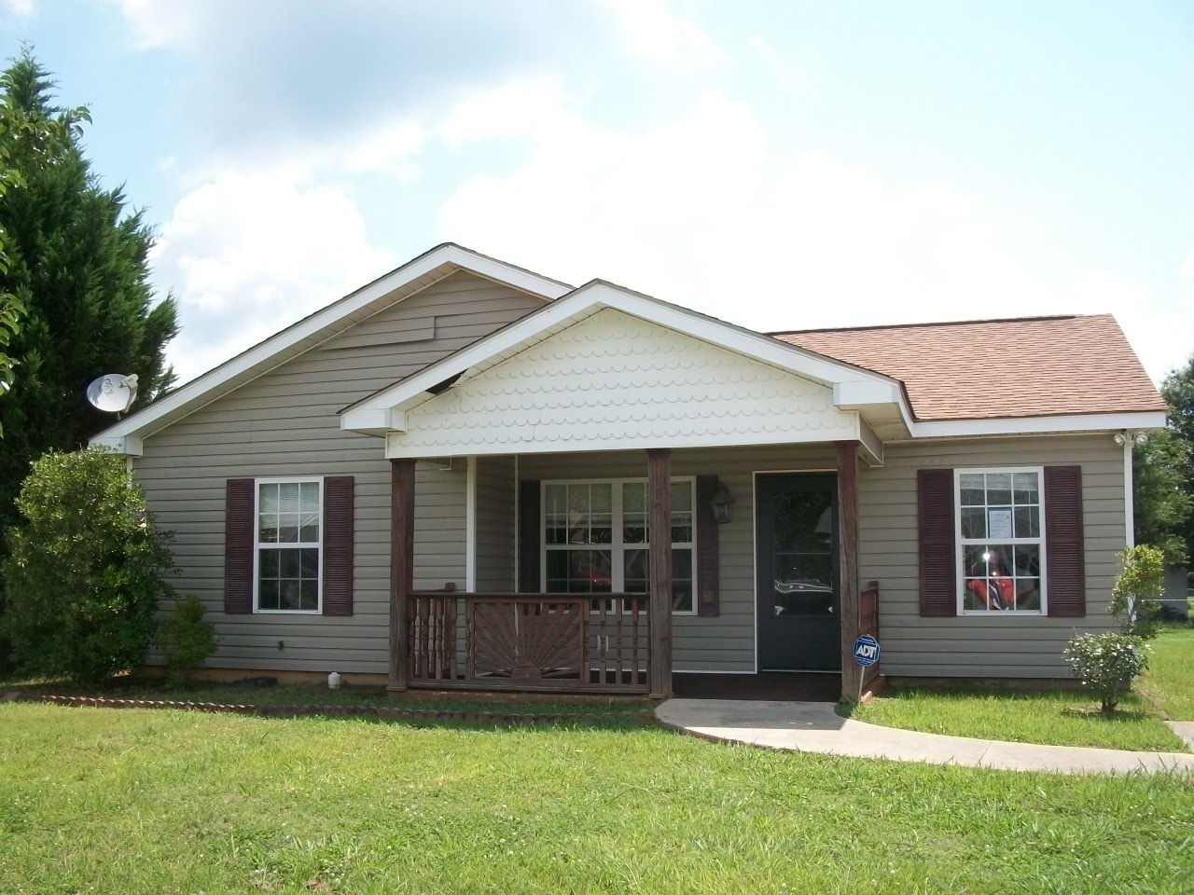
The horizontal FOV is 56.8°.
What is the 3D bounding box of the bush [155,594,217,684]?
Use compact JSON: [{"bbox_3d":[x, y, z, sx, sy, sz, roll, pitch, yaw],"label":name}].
[{"bbox_3d":[-4.458,2.080,11.976,0.660,1.000,0.620,-2,-6,19],"label":"bush"}]

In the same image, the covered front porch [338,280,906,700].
[{"bbox_3d":[0.454,0.517,10.767,5.130,3.700,2.780,-2,-6,19],"label":"covered front porch"}]

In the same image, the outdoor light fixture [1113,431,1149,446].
[{"bbox_3d":[5.107,-0.085,10.557,0.330,0.160,0.200,-2,-6,19],"label":"outdoor light fixture"}]

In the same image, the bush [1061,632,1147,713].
[{"bbox_3d":[4.115,1.825,8.942,0.720,0.700,0.680,-2,-6,19],"label":"bush"}]

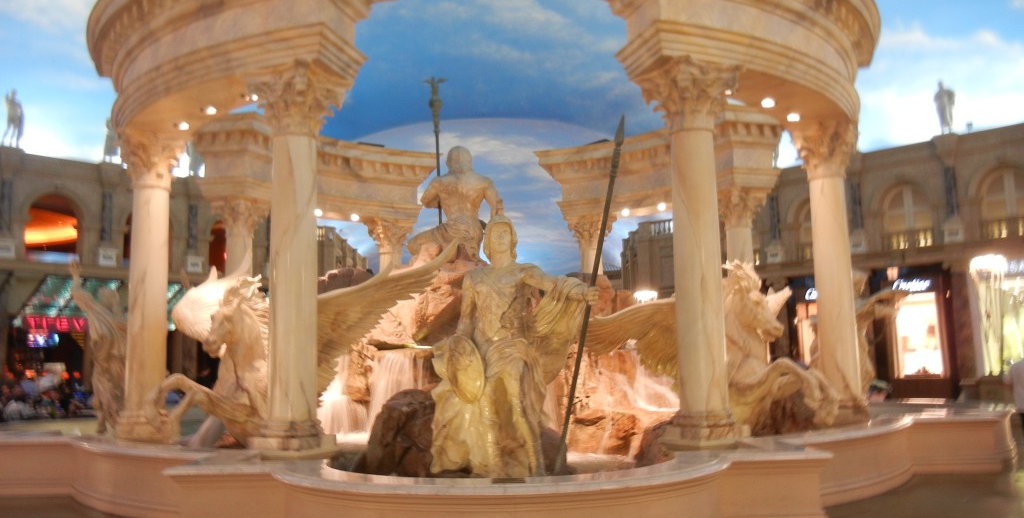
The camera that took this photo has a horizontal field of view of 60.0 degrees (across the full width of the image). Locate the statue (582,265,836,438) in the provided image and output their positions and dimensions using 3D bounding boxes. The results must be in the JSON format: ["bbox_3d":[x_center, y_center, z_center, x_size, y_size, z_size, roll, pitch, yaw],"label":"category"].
[{"bbox_3d":[2.724,1.191,11.787,3.150,2.175,3.300,-8,-10,43],"label":"statue"}]

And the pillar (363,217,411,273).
[{"bbox_3d":[-2.731,1.224,19.893,0.825,4.275,0.825,2,-8,-26],"label":"pillar"}]

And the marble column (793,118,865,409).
[{"bbox_3d":[4.707,0.174,12.909,0.825,4.275,0.825,-4,-8,23],"label":"marble column"}]

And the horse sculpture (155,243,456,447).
[{"bbox_3d":[-3.055,1.171,11.584,3.600,2.400,3.150,-8,-10,43],"label":"horse sculpture"}]

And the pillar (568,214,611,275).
[{"bbox_3d":[1.875,1.145,20.024,0.825,4.275,0.825,-4,-8,23],"label":"pillar"}]

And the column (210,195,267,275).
[{"bbox_3d":[-5.304,0.932,17.196,0.825,4.275,0.825,-4,-8,23],"label":"column"}]

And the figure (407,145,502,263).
[{"bbox_3d":[-0.996,-0.851,15.386,1.620,2.288,1.500,1,-8,-17],"label":"figure"}]

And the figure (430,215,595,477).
[{"bbox_3d":[0.003,0.717,7.923,1.395,2.285,1.275,-1,-7,-2],"label":"figure"}]

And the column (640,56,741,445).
[{"bbox_3d":[2.133,-0.118,10.213,0.825,4.275,0.825,2,-8,-26],"label":"column"}]

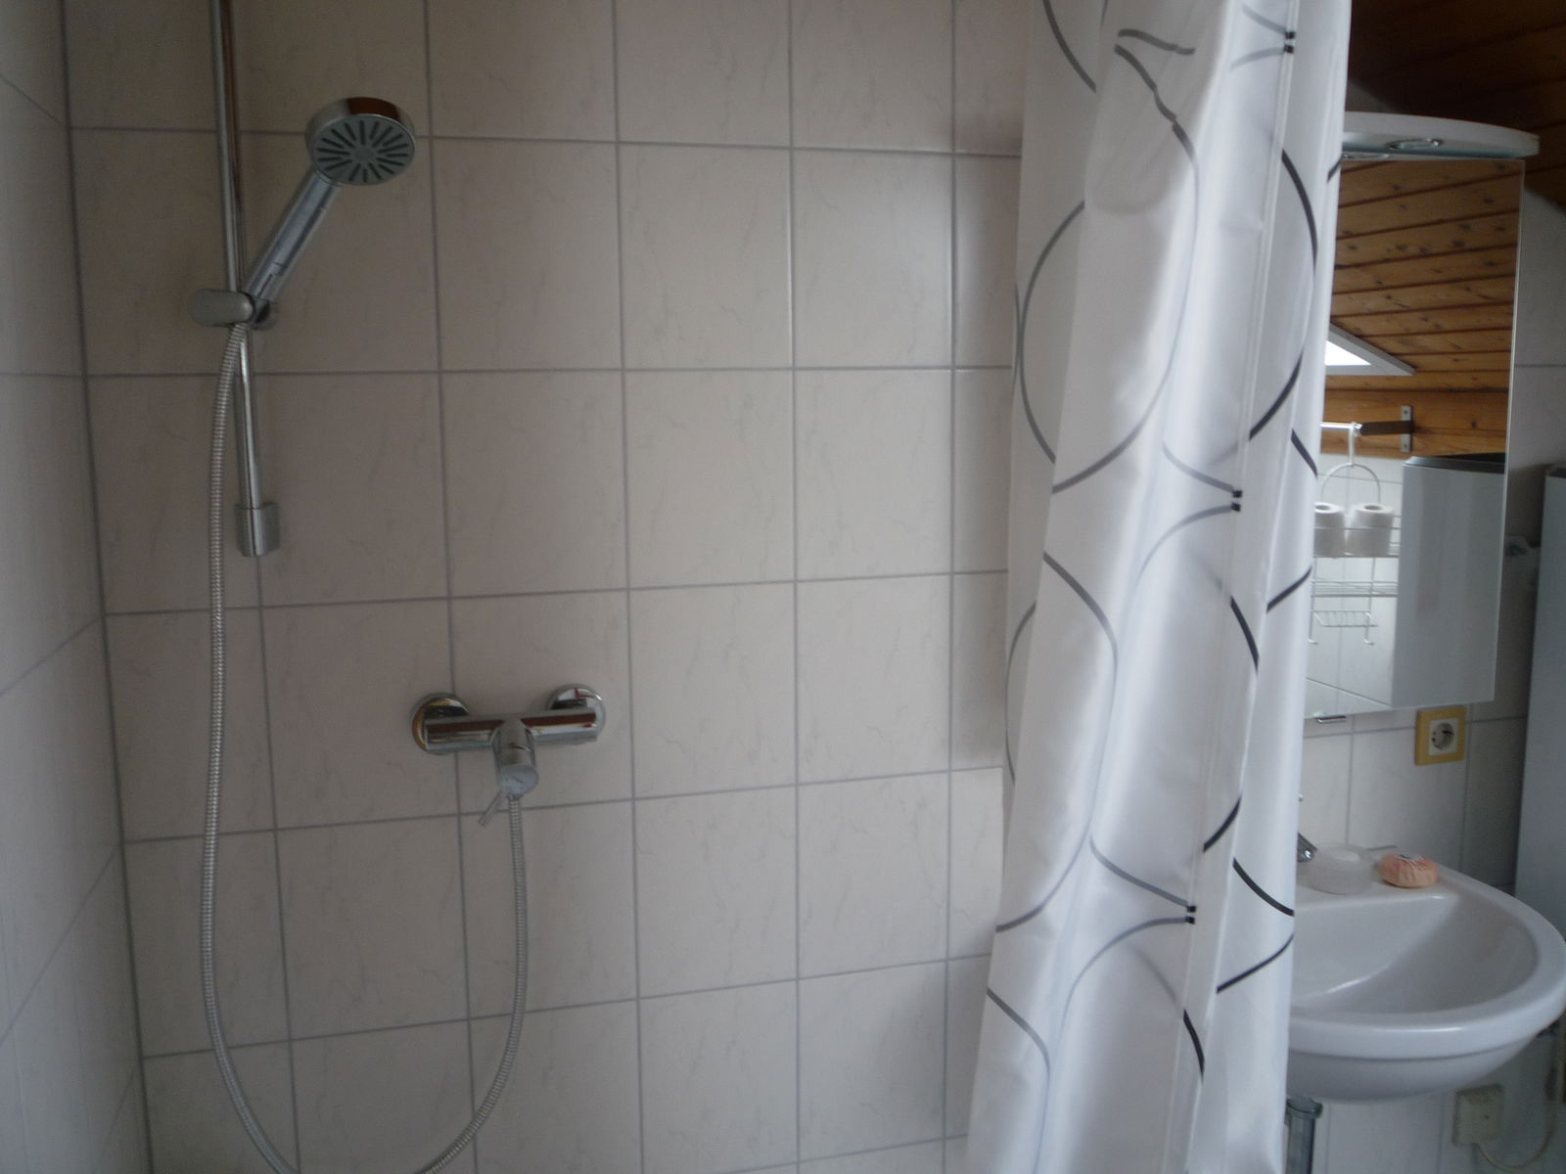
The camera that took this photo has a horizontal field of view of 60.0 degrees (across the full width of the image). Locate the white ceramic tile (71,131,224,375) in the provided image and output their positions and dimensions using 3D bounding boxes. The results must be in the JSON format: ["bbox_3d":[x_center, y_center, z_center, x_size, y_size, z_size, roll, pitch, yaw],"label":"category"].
[{"bbox_3d":[-0.650,-0.348,1.402,0.157,0.249,0.009,-3,8,-15],"label":"white ceramic tile"}]

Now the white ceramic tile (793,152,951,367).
[{"bbox_3d":[0.107,-0.383,1.597,0.198,0.248,0.010,-3,9,-15],"label":"white ceramic tile"}]

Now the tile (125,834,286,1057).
[{"bbox_3d":[-0.632,0.393,1.495,0.156,0.248,0.008,-3,8,-15],"label":"tile"}]

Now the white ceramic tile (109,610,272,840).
[{"bbox_3d":[-0.636,0.148,1.459,0.156,0.248,0.008,-3,8,-15],"label":"white ceramic tile"}]

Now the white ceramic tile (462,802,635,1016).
[{"bbox_3d":[-0.274,0.381,1.607,0.200,0.249,0.009,-3,8,-15],"label":"white ceramic tile"}]

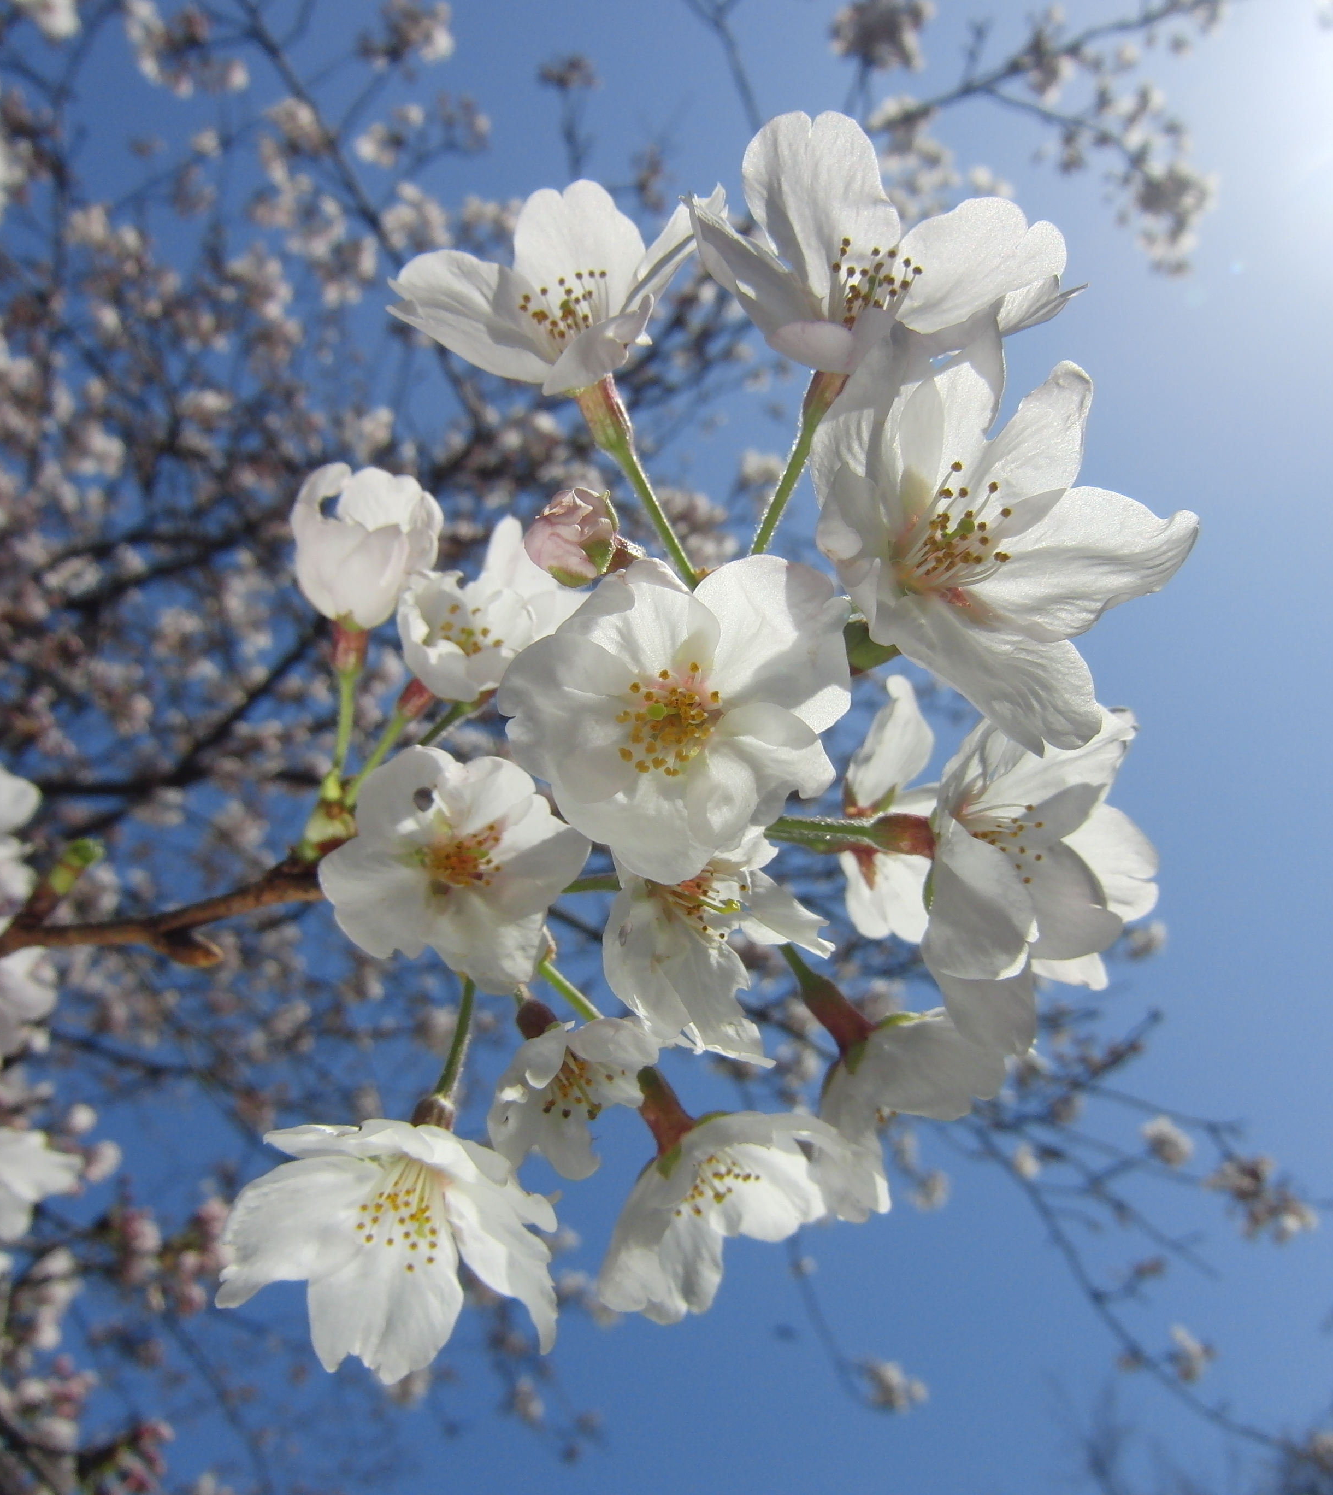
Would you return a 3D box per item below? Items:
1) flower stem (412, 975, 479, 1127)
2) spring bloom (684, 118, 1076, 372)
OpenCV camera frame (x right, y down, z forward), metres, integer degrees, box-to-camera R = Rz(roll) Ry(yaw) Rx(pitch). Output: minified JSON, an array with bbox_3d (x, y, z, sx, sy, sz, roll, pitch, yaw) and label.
[{"bbox_3d":[-0.024,0.033,0.152,0.004,0.018,0.004,14,-6,0],"label":"flower stem"},{"bbox_3d":[0.020,-0.049,0.142,0.039,0.039,0.019,3,-52,-6],"label":"spring bloom"}]

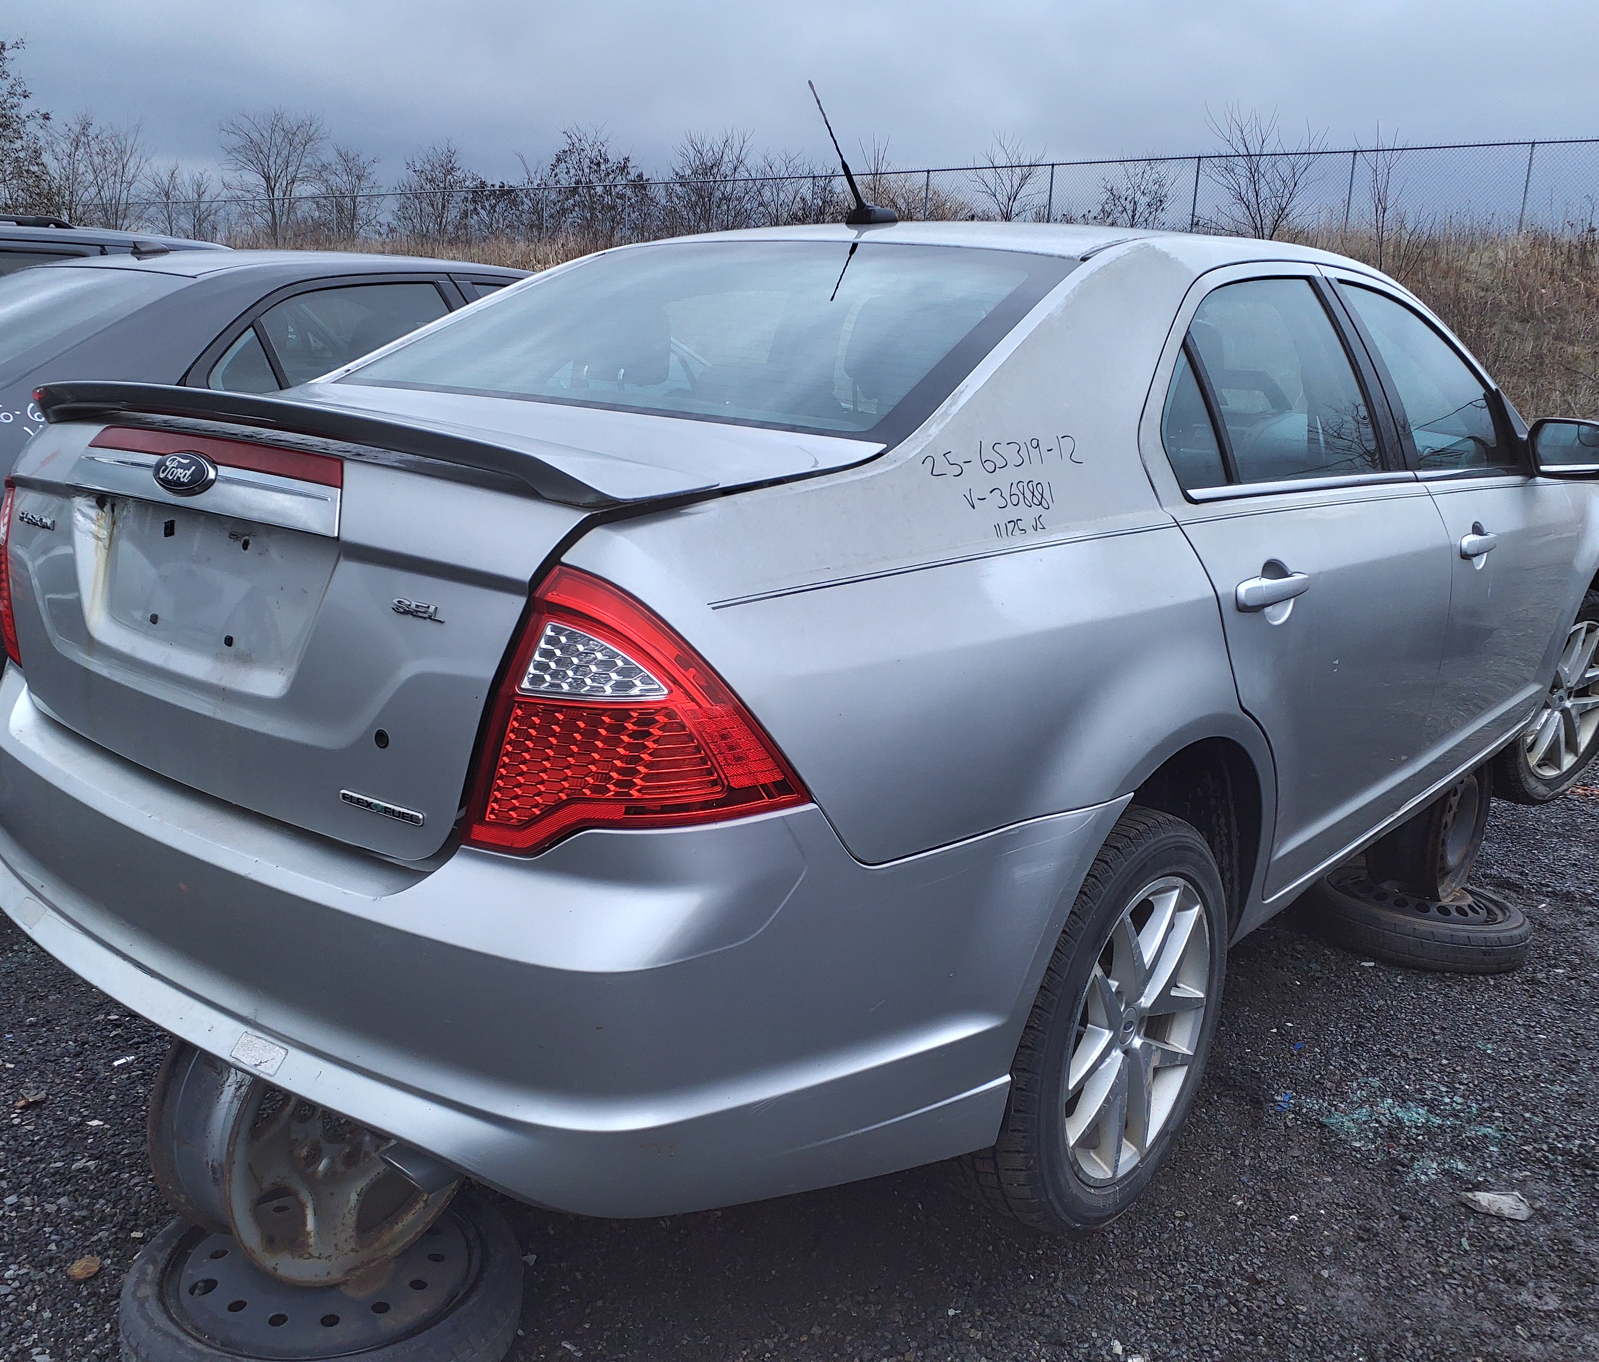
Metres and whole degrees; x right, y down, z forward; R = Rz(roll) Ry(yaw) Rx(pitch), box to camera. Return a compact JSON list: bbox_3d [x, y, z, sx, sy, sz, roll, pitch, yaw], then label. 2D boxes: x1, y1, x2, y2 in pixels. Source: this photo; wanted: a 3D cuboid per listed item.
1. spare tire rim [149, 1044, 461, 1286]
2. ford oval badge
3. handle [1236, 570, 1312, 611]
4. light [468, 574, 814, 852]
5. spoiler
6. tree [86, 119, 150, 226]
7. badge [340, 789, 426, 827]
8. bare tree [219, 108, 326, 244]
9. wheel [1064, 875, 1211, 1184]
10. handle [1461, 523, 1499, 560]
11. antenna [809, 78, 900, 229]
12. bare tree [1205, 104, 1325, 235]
[{"bbox_3d":[-0.674,0.612,1.953,0.187,0.428,0.428,3,10,36],"label":"spare tire rim"},{"bbox_3d":[-0.752,-0.254,1.655,0.146,0.057,0.012,13,2,39],"label":"ford oval badge"},{"bbox_3d":[0.730,-0.143,2.094,0.047,0.048,0.215,13,17,39],"label":"handle"},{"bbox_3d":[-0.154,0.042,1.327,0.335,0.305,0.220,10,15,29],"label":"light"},{"bbox_3d":[-0.663,-0.326,1.748,1.270,0.090,0.250,13,17,39],"label":"spoiler"},{"bbox_3d":[-21.263,-15.539,42.500,2.100,4.000,2.100,3,11,0],"label":"tree"},{"bbox_3d":[-0.441,0.132,1.438,0.142,0.019,0.005,11,16,34],"label":"badge"},{"bbox_3d":[-17.944,-17.073,46.500,3.600,4.988,3.400,-2,12,-21],"label":"bare tree"},{"bbox_3d":[0.443,0.500,2.062,0.180,0.470,0.470,13,17,39],"label":"wheel"},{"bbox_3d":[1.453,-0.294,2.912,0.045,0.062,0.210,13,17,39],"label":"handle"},{"bbox_3d":[0.102,-0.971,2.530,0.060,0.230,0.245,13,17,39],"label":"antenna"},{"bbox_3d":[9.300,-10.109,27.300,2.400,2.872,2.200,6,12,17],"label":"bare tree"}]

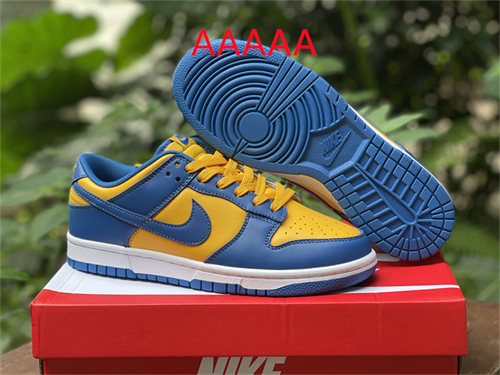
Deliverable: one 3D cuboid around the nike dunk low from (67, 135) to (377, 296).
[{"bbox_3d":[-0.032,0.021,0.828,0.291,0.119,0.107,4,13,17],"label":"nike dunk low"}]

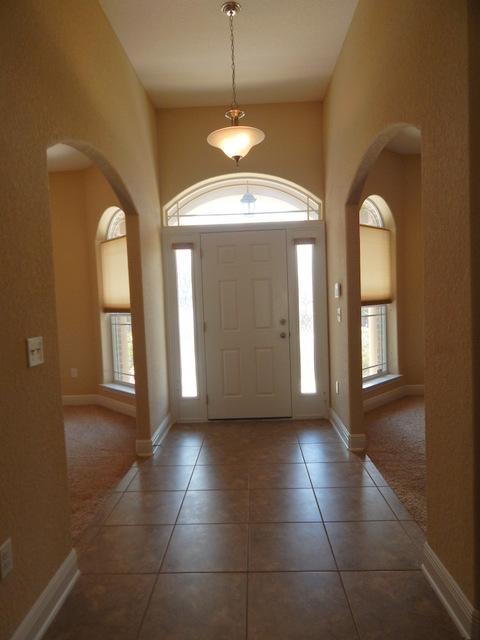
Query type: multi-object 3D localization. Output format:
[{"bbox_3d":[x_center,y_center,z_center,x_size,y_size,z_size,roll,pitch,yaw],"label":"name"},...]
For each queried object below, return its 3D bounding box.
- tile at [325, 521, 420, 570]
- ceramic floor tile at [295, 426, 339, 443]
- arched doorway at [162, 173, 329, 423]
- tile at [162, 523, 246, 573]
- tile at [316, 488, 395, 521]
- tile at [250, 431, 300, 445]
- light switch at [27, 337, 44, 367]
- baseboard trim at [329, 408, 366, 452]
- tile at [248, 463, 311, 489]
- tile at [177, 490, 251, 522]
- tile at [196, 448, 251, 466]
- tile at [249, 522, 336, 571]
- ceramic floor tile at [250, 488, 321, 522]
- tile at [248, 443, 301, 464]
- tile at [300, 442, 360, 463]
[{"bbox_3d":[0.696,1.190,2.160,0.431,0.010,0.431,-2,3,2],"label":"tile"},{"bbox_3d":[0.747,1.107,3.897,0.431,0.010,0.431,-2,3,2],"label":"ceramic floor tile"},{"bbox_3d":[0.071,-0.230,4.415,1.730,2.650,0.160,-2,3,2],"label":"arched doorway"},{"bbox_3d":[-0.172,1.226,2.200,0.433,0.012,0.430,-2,3,2],"label":"tile"},{"bbox_3d":[0.709,1.169,2.595,0.431,0.010,0.431,-2,3,2],"label":"tile"},{"bbox_3d":[0.319,1.121,3.905,0.433,0.012,0.430,-2,3,2],"label":"tile"},{"bbox_3d":[-0.849,0.129,1.689,0.008,0.116,0.115,-2,3,2],"label":"light switch"},{"bbox_3d":[1.019,1.024,3.950,0.140,0.133,0.970,-2,3,2],"label":"baseboard trim"},{"bbox_3d":[0.287,1.164,3.042,0.431,0.010,0.431,-2,3,2],"label":"tile"},{"bbox_3d":[-0.159,1.203,2.630,0.433,0.012,0.430,-2,3,2],"label":"tile"},{"bbox_3d":[-0.131,1.159,3.490,0.433,0.012,0.430,-2,3,2],"label":"tile"},{"bbox_3d":[0.264,1.211,2.186,0.433,0.012,0.430,-2,3,2],"label":"tile"},{"bbox_3d":[0.278,1.188,2.615,0.433,0.012,0.430,-2,3,2],"label":"ceramic floor tile"},{"bbox_3d":[0.305,1.143,3.475,0.433,0.012,0.430,-2,3,2],"label":"tile"},{"bbox_3d":[0.734,1.128,3.463,0.431,0.010,0.431,-2,3,2],"label":"tile"}]

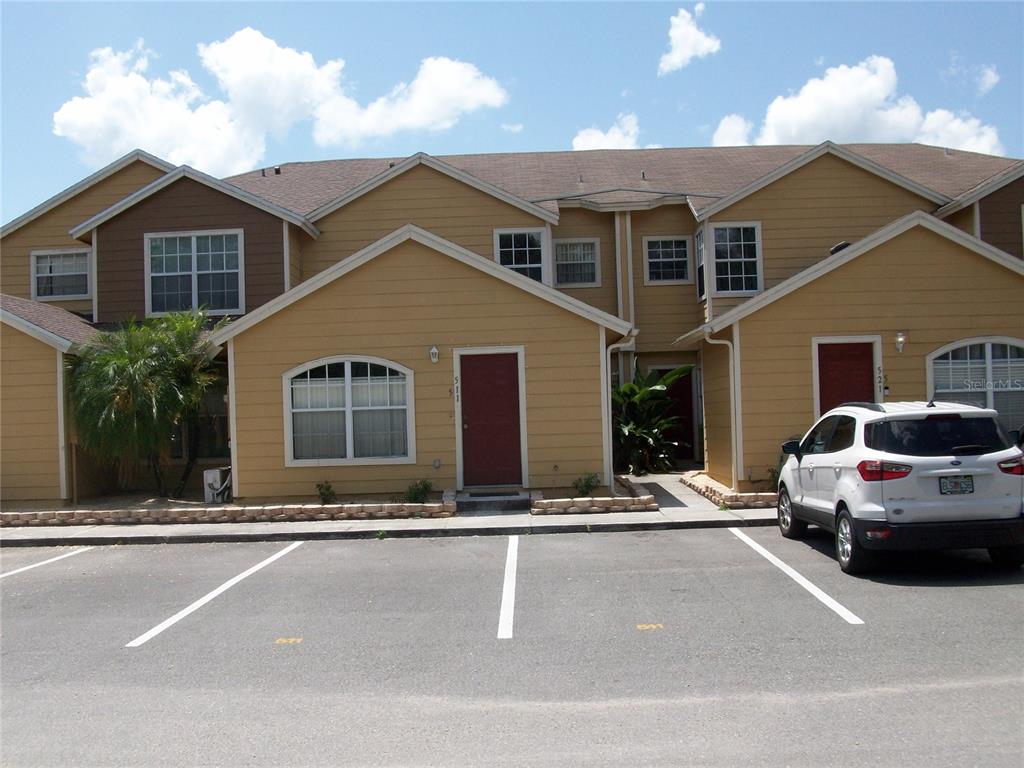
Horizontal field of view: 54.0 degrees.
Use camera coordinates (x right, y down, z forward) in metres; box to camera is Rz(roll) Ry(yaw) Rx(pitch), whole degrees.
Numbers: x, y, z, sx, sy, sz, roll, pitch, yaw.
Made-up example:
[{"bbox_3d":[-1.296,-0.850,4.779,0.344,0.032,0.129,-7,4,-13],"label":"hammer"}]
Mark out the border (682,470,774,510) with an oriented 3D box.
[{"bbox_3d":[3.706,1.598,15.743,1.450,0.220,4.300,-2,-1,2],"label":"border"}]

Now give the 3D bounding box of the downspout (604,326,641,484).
[{"bbox_3d":[1.706,0.413,15.707,0.506,2.528,0.150,-2,-1,2],"label":"downspout"}]

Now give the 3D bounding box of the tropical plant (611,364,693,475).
[{"bbox_3d":[2.597,0.687,18.931,1.594,2.106,1.500,-2,-1,2],"label":"tropical plant"}]

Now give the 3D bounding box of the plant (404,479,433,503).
[{"bbox_3d":[-1.416,1.620,15.232,0.425,0.378,0.400,-2,-1,2],"label":"plant"}]

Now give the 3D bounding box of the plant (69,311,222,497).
[{"bbox_3d":[-6.483,0.372,17.881,2.621,3.251,2.300,-2,-1,2],"label":"plant"}]

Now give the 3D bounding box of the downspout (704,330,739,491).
[{"bbox_3d":[3.263,0.404,15.664,0.526,2.505,0.150,-2,-1,2],"label":"downspout"}]

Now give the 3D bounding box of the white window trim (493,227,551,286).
[{"bbox_3d":[0.191,-2.488,21.023,1.143,1.526,0.100,-2,-1,2],"label":"white window trim"}]

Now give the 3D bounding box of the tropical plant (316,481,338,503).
[{"bbox_3d":[-2.826,1.653,15.320,0.306,0.365,0.300,-2,-1,2],"label":"tropical plant"}]

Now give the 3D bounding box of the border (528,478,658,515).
[{"bbox_3d":[1.209,1.690,15.635,1.800,0.210,3.450,-2,-1,2],"label":"border"}]

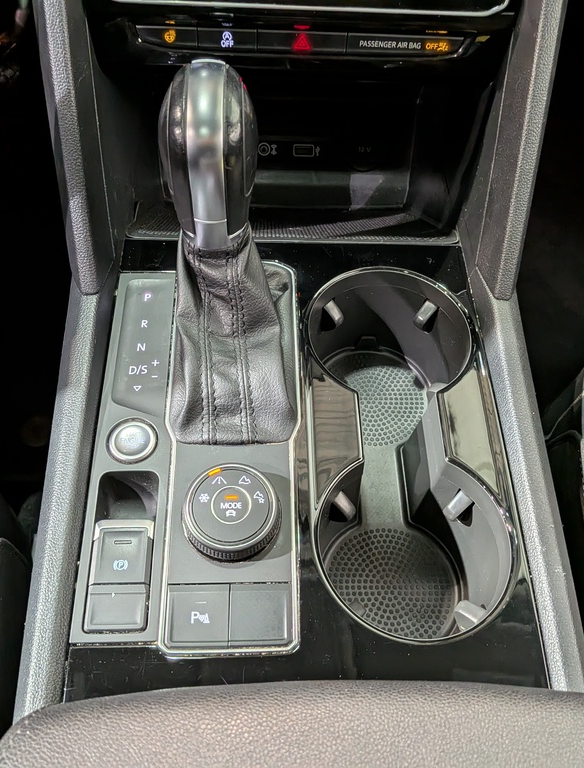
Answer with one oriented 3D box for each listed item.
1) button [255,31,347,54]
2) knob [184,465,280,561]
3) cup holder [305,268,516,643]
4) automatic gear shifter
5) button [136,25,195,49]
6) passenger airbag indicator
[{"bbox_3d":[0.005,-0.187,0.386,0.049,0.011,0.010,1,50,-3],"label":"button"},{"bbox_3d":[-0.030,0.063,0.346,0.045,0.020,0.045,1,60,-3],"label":"knob"},{"bbox_3d":[0.059,0.040,0.412,0.102,0.068,0.222,1,60,-3],"label":"cup holder"},{"bbox_3d":[-0.029,-0.057,0.342,0.069,0.150,0.122,1,60,-3],"label":"automatic gear shifter"},{"bbox_3d":[-0.067,-0.188,0.381,0.032,0.011,0.010,1,50,-3],"label":"button"},{"bbox_3d":[0.062,-0.187,0.388,0.064,0.010,0.010,1,50,-3],"label":"passenger airbag indicator"}]

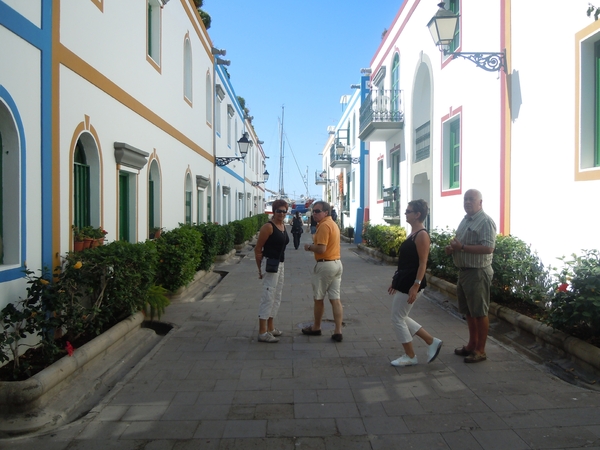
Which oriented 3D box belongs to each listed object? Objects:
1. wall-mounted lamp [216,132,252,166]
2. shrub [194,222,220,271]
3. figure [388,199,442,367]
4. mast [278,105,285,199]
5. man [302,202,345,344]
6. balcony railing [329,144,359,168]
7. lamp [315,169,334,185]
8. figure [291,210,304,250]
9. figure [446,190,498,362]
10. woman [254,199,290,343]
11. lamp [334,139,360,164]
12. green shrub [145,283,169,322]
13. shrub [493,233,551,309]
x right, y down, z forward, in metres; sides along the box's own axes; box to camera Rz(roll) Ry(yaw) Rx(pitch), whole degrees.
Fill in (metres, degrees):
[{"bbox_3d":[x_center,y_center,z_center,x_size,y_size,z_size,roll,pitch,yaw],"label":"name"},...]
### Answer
[{"bbox_3d":[-2.020,-2.330,16.100,1.110,1.040,0.400,0,1,-1],"label":"wall-mounted lamp"},{"bbox_3d":[-2.050,0.450,10.800,0.800,1.030,1.100,0,1,-1],"label":"shrub"},{"bbox_3d":[1.176,0.574,5.276,0.540,1.680,0.480,0,1,-2],"label":"figure"},{"bbox_3d":[-3.273,-13.004,92.000,0.350,15.900,0.350,0,1,-1],"label":"mast"},{"bbox_3d":[0.301,0.544,6.373,0.460,1.690,0.500,1,2,35],"label":"man"},{"bbox_3d":[2.447,-4.081,31.675,1.000,1.100,3.100,0,1,-1],"label":"balcony railing"},{"bbox_3d":[2.310,-3.850,41.500,1.080,1.060,0.400,0,1,-1],"label":"lamp"},{"bbox_3d":[-0.108,0.214,22.465,0.550,1.640,0.380,0,1,-1],"label":"figure"},{"bbox_3d":[1.730,0.494,5.280,0.470,1.730,0.540,-1,1,-32],"label":"figure"},{"bbox_3d":[-0.325,0.515,6.080,0.400,1.660,0.480,1,1,34],"label":"woman"},{"bbox_3d":[2.459,-3.603,26.200,1.220,1.120,0.420,0,1,-1],"label":"lamp"},{"bbox_3d":[-1.987,1.081,7.250,0.420,0.500,0.420,0,1,-1],"label":"green shrub"},{"bbox_3d":[2.840,0.590,6.800,0.750,0.950,0.950,0,1,-1],"label":"shrub"}]

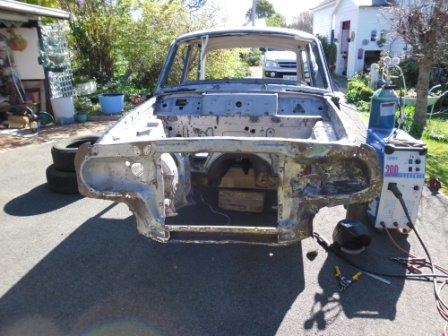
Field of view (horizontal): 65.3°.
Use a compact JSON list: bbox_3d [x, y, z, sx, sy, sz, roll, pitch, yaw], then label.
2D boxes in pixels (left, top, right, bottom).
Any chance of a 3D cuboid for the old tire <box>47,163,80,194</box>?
[{"bbox_3d":[-1.175,0.052,2.990,0.605,0.182,0.605,-1,17,0],"label":"old tire"}]

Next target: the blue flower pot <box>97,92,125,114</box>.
[{"bbox_3d":[-2.060,-1.175,6.400,0.460,0.380,0.460,-1,17,0],"label":"blue flower pot"}]

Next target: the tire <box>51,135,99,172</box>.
[{"bbox_3d":[-1.125,-0.128,2.950,0.600,0.182,0.600,-1,17,0],"label":"tire"}]

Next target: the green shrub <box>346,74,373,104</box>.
[{"bbox_3d":[2.810,-1.600,7.200,0.600,0.630,0.580,-1,17,0],"label":"green shrub"}]

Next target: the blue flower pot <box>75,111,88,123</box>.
[{"bbox_3d":[-2.340,-0.840,5.750,0.225,0.200,0.225,-1,17,0],"label":"blue flower pot"}]

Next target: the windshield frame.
[{"bbox_3d":[0.160,-0.910,3.000,1.460,0.530,0.450,0,17,5],"label":"windshield frame"}]

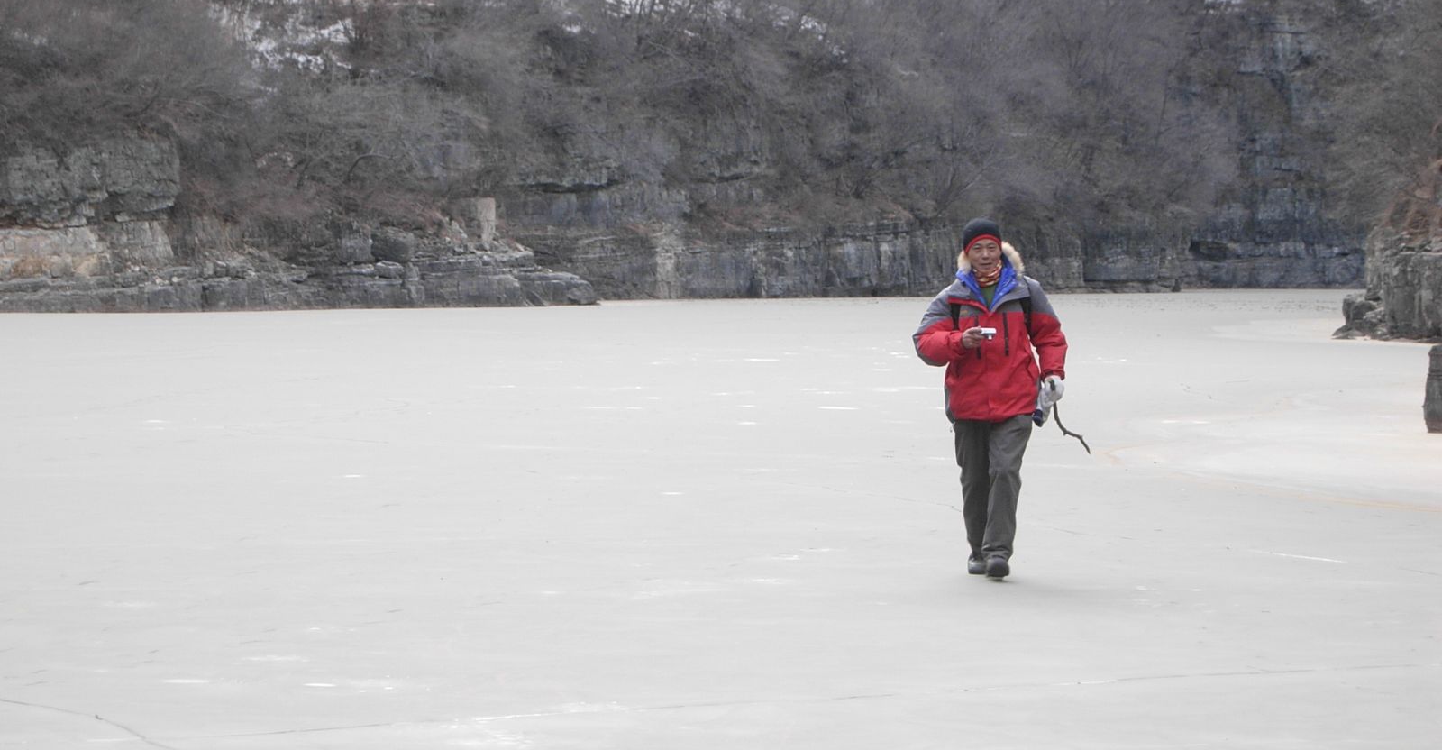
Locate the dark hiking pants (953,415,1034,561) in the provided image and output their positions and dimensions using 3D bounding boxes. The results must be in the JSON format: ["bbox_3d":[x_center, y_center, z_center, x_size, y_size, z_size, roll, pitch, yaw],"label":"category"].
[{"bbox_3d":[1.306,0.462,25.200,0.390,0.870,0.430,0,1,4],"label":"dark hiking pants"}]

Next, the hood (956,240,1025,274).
[{"bbox_3d":[1.299,-0.557,25.320,0.330,0.190,0.250,0,1,5],"label":"hood"}]

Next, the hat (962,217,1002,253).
[{"bbox_3d":[1.252,-0.669,25.250,0.200,0.180,0.230,0,1,3],"label":"hat"}]

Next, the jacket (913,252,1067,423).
[{"bbox_3d":[1.293,-0.181,25.200,0.740,0.820,0.440,0,1,6],"label":"jacket"}]

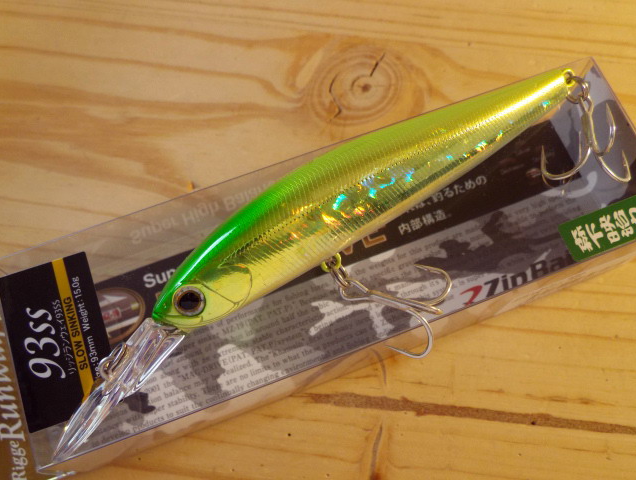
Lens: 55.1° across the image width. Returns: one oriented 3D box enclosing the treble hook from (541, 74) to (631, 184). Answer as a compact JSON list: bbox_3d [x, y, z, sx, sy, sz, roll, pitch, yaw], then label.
[{"bbox_3d":[0.053,-0.024,0.117,0.018,0.015,0.022,4,66,5],"label":"treble hook"}]

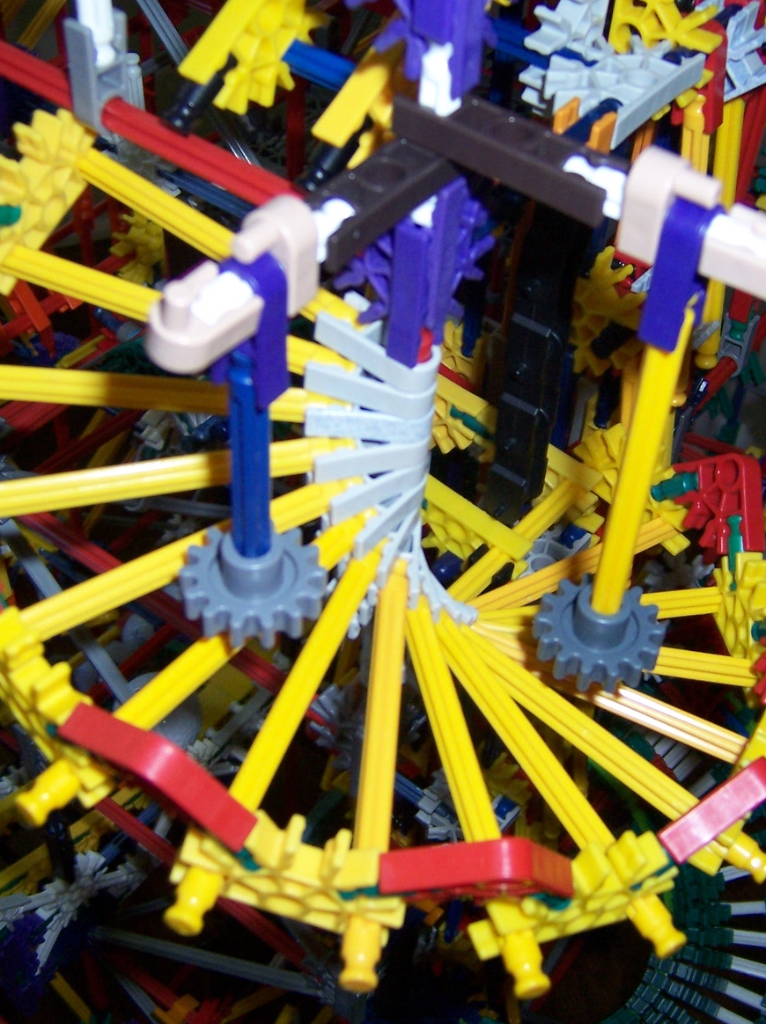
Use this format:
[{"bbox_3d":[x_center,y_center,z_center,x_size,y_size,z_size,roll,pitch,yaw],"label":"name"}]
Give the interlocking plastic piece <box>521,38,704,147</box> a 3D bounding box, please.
[{"bbox_3d":[0.047,-0.089,0.267,0.023,0.006,0.037,30,53,22],"label":"interlocking plastic piece"}]

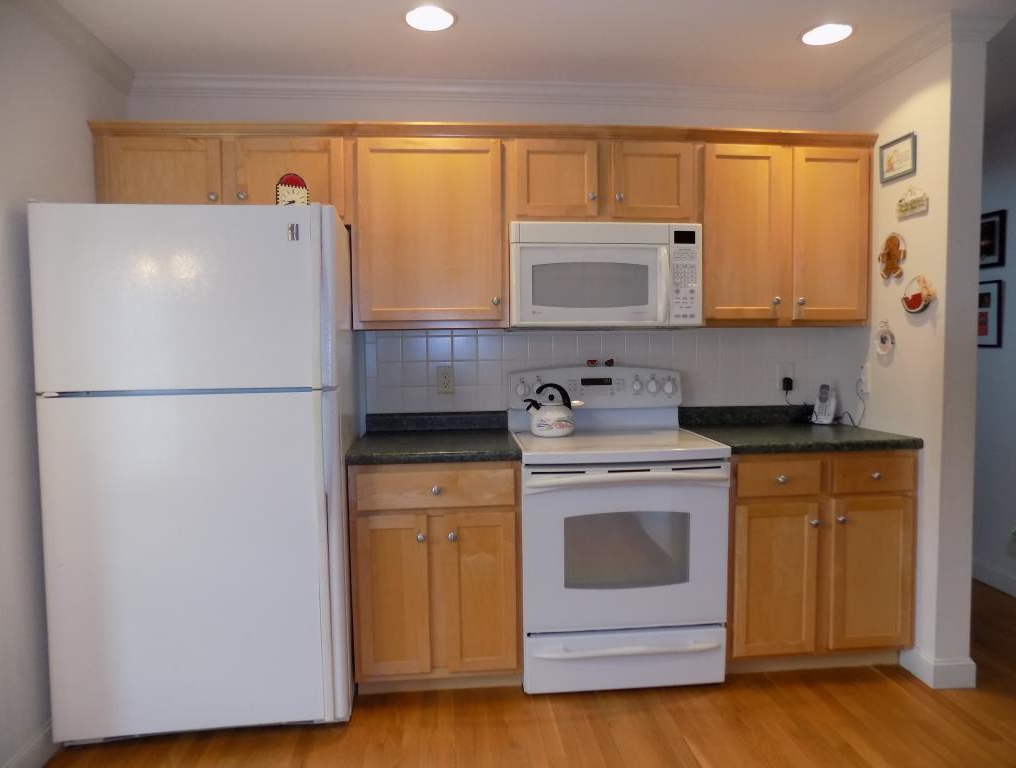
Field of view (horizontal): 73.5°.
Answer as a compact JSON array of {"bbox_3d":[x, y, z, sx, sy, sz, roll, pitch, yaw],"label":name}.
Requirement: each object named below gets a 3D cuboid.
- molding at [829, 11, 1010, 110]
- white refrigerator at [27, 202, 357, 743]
[{"bbox_3d":[1.605,-1.277,2.748,0.260,0.090,0.790,-1,3,-6],"label":"molding"},{"bbox_3d":[-1.038,0.293,2.530,0.890,1.735,0.790,-1,3,-7],"label":"white refrigerator"}]

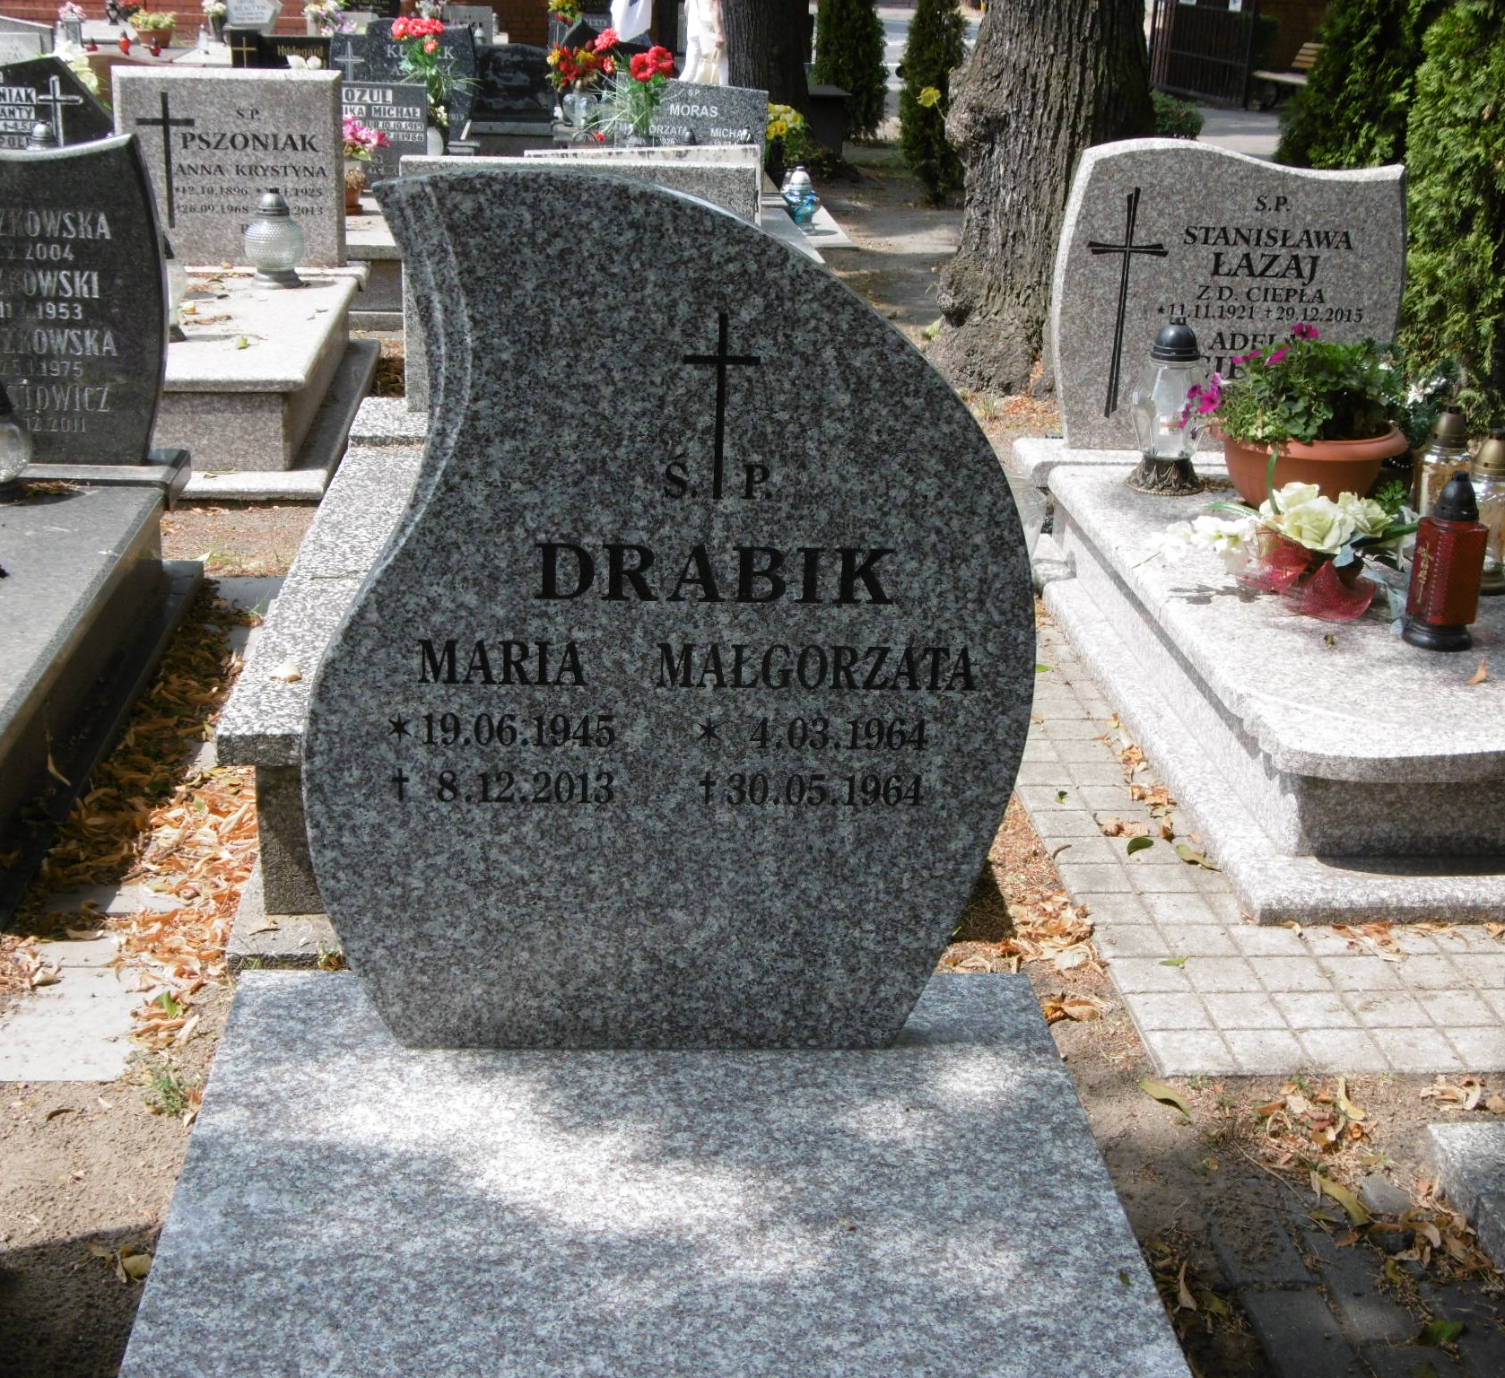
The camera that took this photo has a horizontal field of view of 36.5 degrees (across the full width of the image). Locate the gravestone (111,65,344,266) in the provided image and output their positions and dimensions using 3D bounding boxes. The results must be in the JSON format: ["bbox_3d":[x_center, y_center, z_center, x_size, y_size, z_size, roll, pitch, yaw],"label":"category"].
[{"bbox_3d":[-1.639,-1.652,7.205,0.690,0.608,0.090,0,19,-4],"label":"gravestone"}]

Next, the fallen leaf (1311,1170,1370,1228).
[{"bbox_3d":[0.691,0.591,2.667,0.026,0.018,0.100,-4,20,-15],"label":"fallen leaf"}]

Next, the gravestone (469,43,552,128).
[{"bbox_3d":[-1.288,-3.177,11.996,0.516,0.412,0.100,0,19,-4],"label":"gravestone"}]

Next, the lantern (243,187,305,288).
[{"bbox_3d":[-1.389,-1.315,6.611,0.183,0.260,0.183,1,20,-5],"label":"lantern"}]

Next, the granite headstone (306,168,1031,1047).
[{"bbox_3d":[-0.079,-0.057,2.267,0.718,0.901,0.066,1,20,-4],"label":"granite headstone"}]

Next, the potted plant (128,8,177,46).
[{"bbox_3d":[-4.408,-4.871,16.801,0.354,0.254,0.354,0,19,-4],"label":"potted plant"}]

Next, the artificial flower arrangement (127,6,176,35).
[{"bbox_3d":[-3.948,-4.387,15.000,0.320,0.170,0.280,1,20,-4],"label":"artificial flower arrangement"}]

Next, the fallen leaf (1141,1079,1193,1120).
[{"bbox_3d":[0.525,0.516,2.894,0.024,0.014,0.085,-9,22,-28],"label":"fallen leaf"}]

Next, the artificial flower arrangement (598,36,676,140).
[{"bbox_3d":[-0.513,-2.626,10.000,0.340,0.470,0.300,1,20,-4],"label":"artificial flower arrangement"}]

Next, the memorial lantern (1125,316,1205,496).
[{"bbox_3d":[0.925,-0.629,5.019,0.171,0.368,0.171,0,19,-4],"label":"memorial lantern"}]

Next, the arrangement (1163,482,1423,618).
[{"bbox_3d":[1.003,-0.282,4.254,0.470,0.195,0.320,0,20,-6],"label":"arrangement"}]

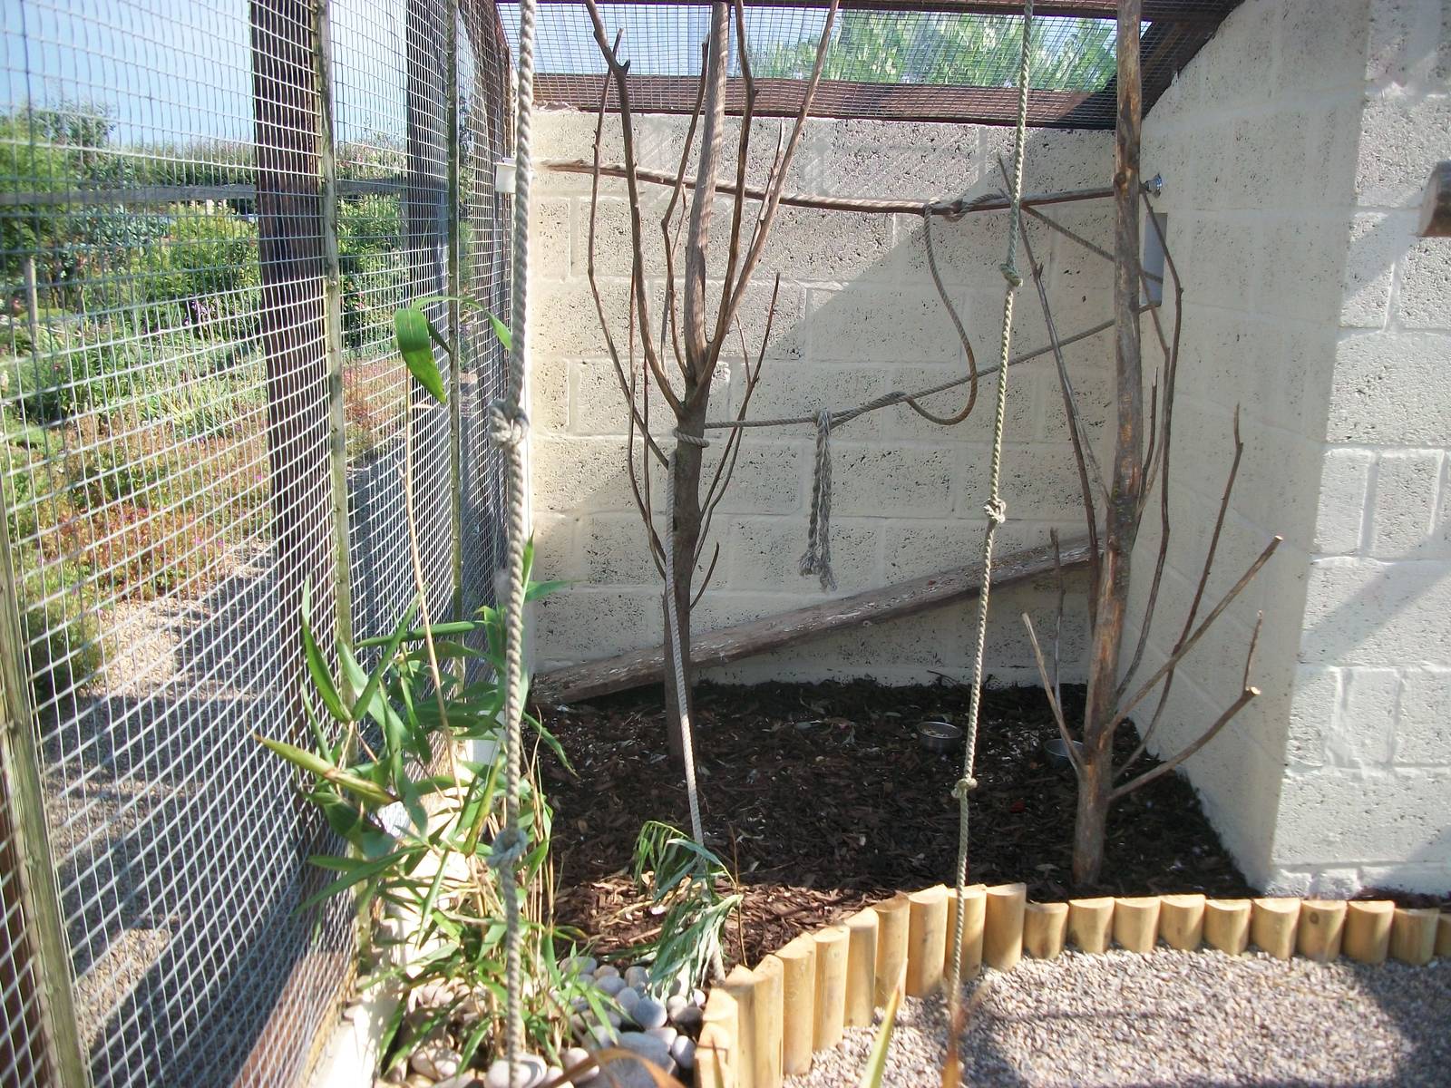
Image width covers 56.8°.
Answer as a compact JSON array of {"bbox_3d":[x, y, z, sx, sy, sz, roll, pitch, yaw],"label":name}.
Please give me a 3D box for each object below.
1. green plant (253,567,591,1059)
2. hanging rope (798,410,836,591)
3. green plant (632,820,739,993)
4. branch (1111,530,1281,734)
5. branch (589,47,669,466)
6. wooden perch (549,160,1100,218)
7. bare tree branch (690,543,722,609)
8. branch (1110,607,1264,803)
[{"bbox_3d":[-0.436,0.446,2.110,0.380,0.860,0.500,1,13,-2],"label":"green plant"},{"bbox_3d":[0.241,-0.108,3.415,0.098,0.471,0.055,1,13,-2],"label":"hanging rope"},{"bbox_3d":[-0.077,0.657,2.499,0.211,0.266,0.190,1,13,-2],"label":"green plant"},{"bbox_3d":[0.952,0.190,2.727,0.283,0.444,0.080,1,13,-2],"label":"branch"},{"bbox_3d":[-0.227,-0.672,3.186,0.197,0.979,0.110,1,13,-2],"label":"branch"},{"bbox_3d":[0.299,-0.922,3.562,1.564,0.162,0.070,1,13,-2],"label":"wooden perch"},{"bbox_3d":[-0.049,0.079,3.359,0.080,0.171,0.050,1,13,-2],"label":"bare tree branch"},{"bbox_3d":[0.954,0.337,2.757,0.274,0.442,0.090,1,13,-2],"label":"branch"}]

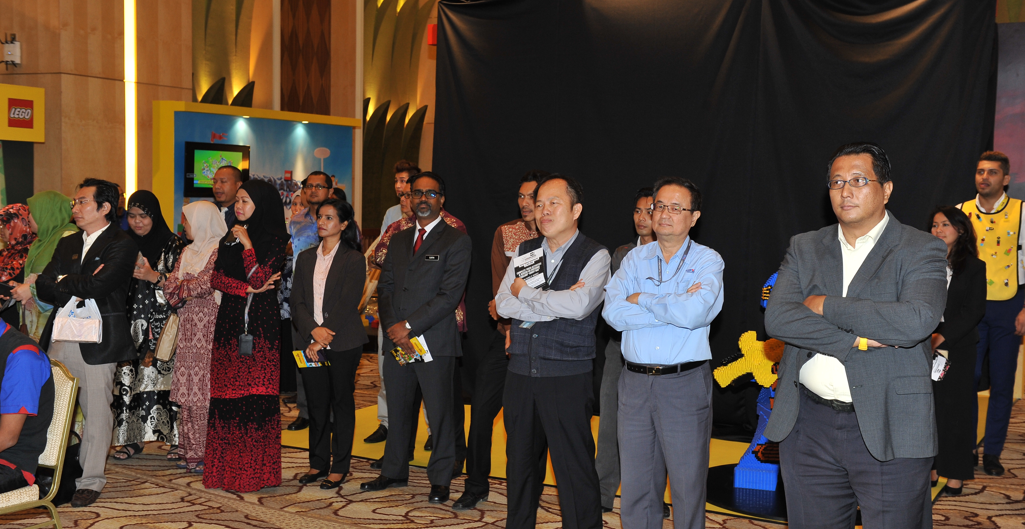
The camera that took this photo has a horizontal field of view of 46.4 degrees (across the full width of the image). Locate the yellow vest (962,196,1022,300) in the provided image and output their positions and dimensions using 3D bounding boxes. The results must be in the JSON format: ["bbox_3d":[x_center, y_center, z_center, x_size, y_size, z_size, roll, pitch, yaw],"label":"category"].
[{"bbox_3d":[2.775,-0.095,6.920,0.360,0.600,0.260,3,5,33],"label":"yellow vest"}]

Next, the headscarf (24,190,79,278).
[{"bbox_3d":[-2.536,-0.170,6.600,0.310,0.480,0.330,0,4,-15],"label":"headscarf"}]

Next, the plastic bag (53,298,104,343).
[{"bbox_3d":[-2.161,0.276,5.934,0.240,0.225,0.115,0,4,-10],"label":"plastic bag"}]

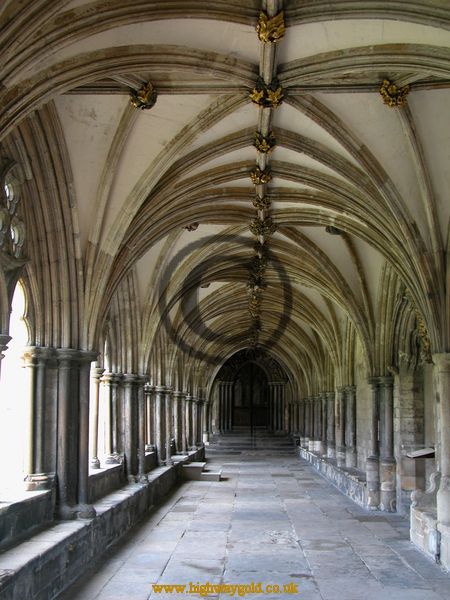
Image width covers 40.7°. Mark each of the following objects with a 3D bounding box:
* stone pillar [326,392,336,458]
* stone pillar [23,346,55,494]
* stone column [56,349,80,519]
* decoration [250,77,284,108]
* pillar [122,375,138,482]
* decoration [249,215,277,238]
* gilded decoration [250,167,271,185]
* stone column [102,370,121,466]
[{"bbox_3d":[3.125,3.682,17.800,0.260,1.910,0.260,0,-9,2],"label":"stone pillar"},{"bbox_3d":[-1.967,1.250,6.400,0.320,1.492,0.310,0,-9,2],"label":"stone pillar"},{"bbox_3d":[-1.910,1.593,7.403,0.270,1.996,0.270,0,-11,2],"label":"stone column"},{"bbox_3d":[0.402,-2.011,5.879,0.340,0.180,0.290,0,-11,2],"label":"decoration"},{"bbox_3d":[-1.573,2.106,10.100,0.260,1.763,0.250,0,-9,2],"label":"pillar"},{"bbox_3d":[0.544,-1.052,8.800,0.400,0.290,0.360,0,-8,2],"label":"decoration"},{"bbox_3d":[0.401,-1.369,6.670,0.220,0.160,0.220,0,-9,2],"label":"gilded decoration"},{"bbox_3d":[-2.058,2.148,11.000,0.270,1.640,0.270,0,-9,2],"label":"stone column"}]

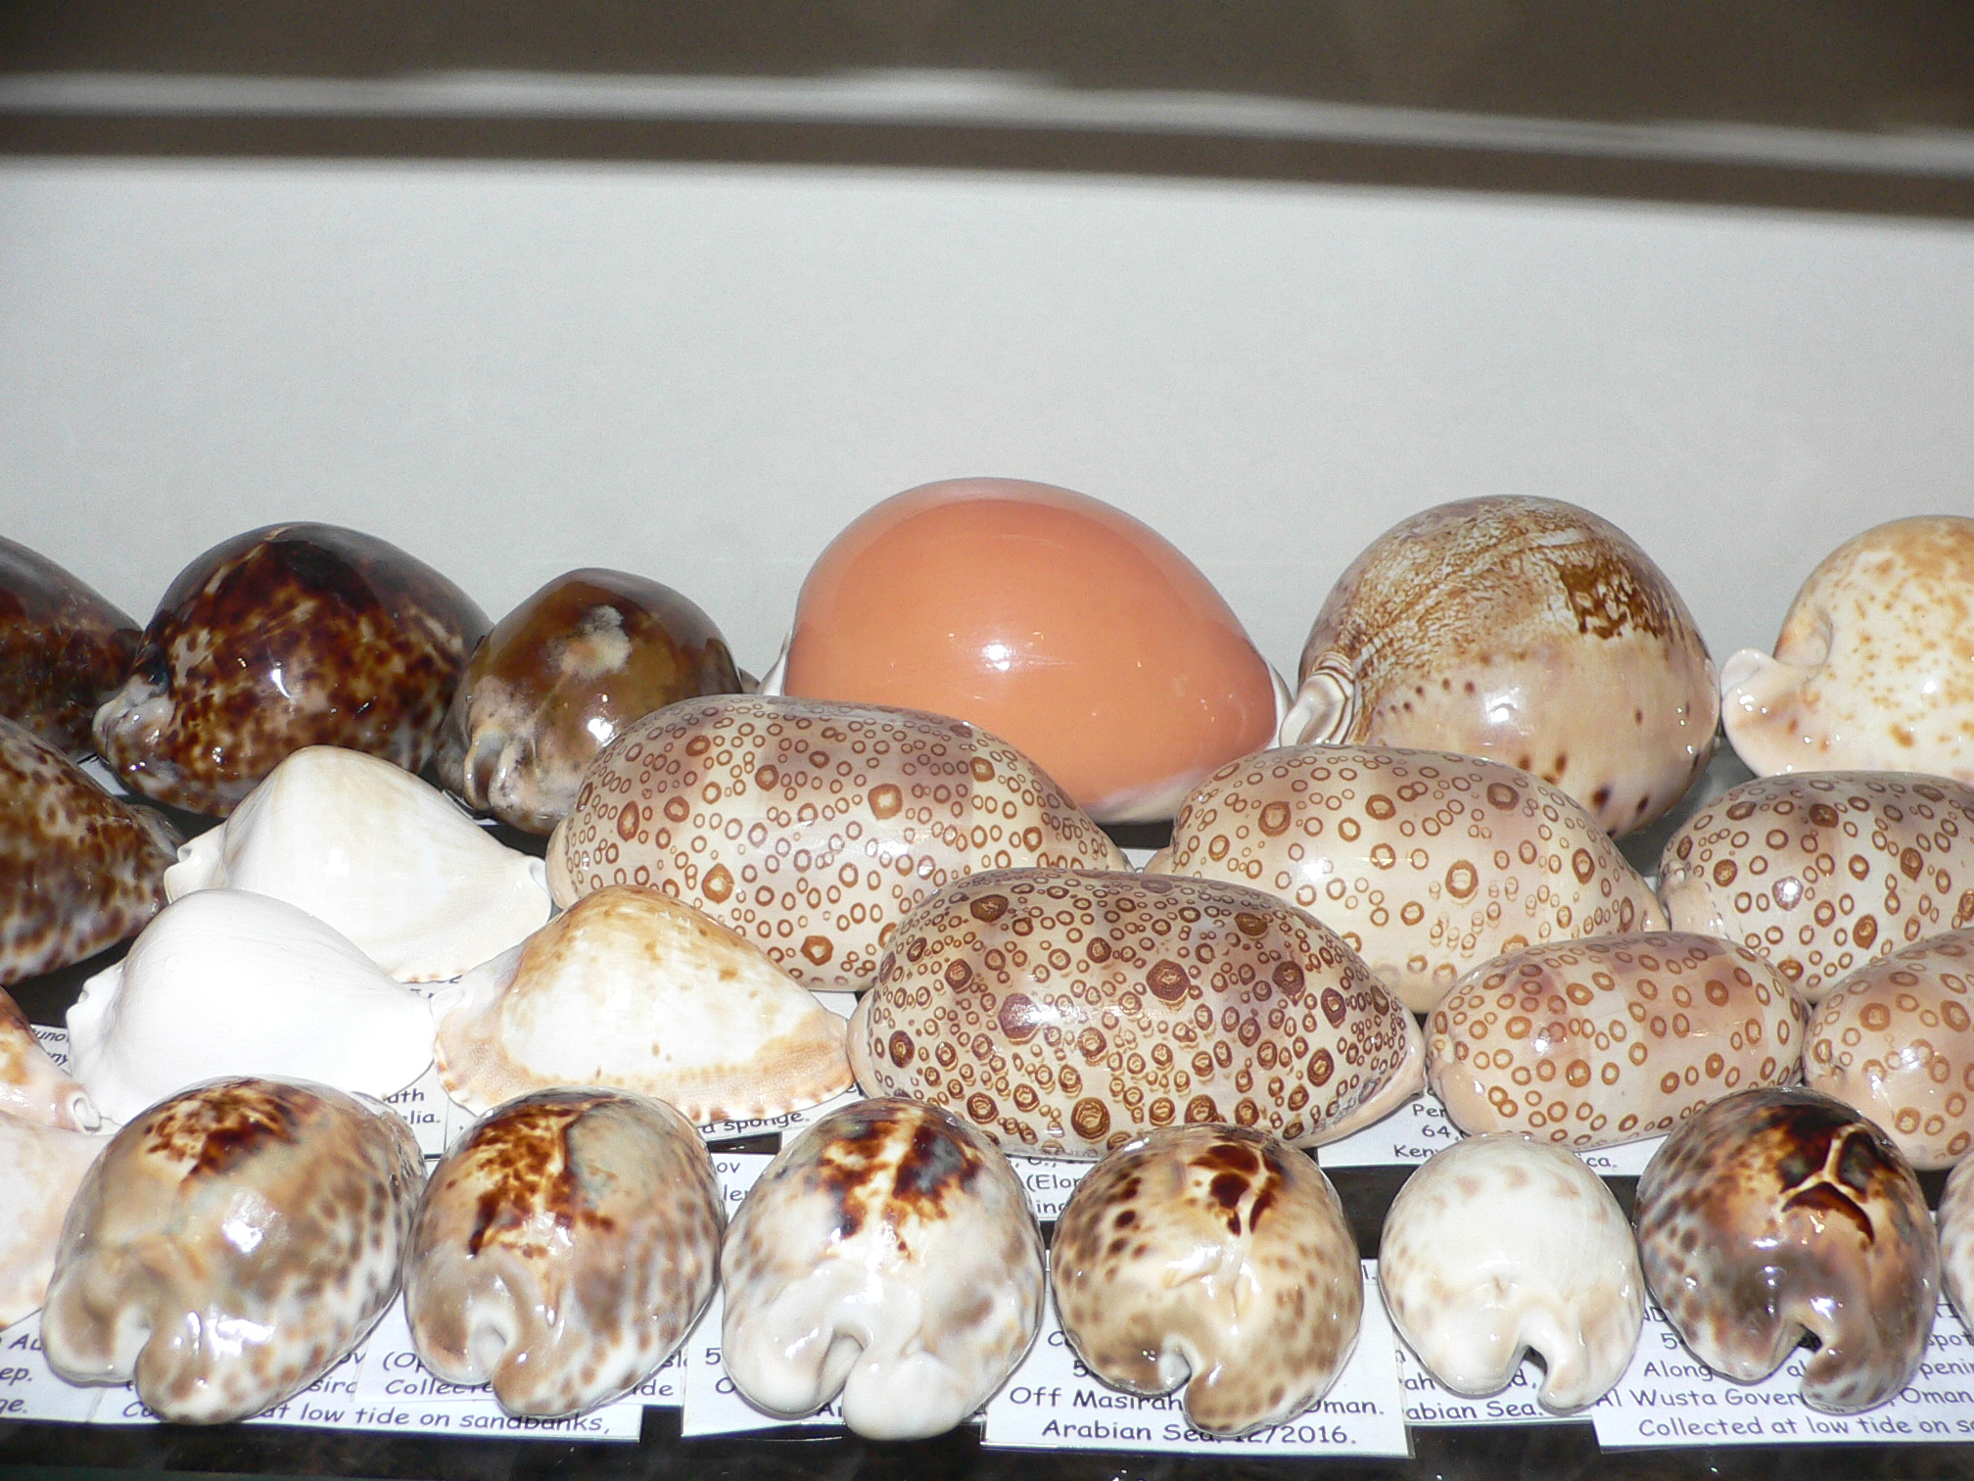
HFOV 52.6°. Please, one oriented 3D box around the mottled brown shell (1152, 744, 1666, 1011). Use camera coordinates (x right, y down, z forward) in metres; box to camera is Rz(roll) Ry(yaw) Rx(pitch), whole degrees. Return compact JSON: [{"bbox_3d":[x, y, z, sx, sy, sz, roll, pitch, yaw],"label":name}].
[{"bbox_3d":[0.074,0.022,0.355,0.090,0.042,0.051,9,26,16],"label":"mottled brown shell"}]

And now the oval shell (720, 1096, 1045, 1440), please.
[{"bbox_3d":[-0.014,0.066,0.265,0.043,0.031,0.055,3,25,2],"label":"oval shell"}]

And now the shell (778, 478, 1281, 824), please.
[{"bbox_3d":[0.007,-0.023,0.416,0.106,0.060,0.073,9,27,17],"label":"shell"}]

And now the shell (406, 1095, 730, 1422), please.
[{"bbox_3d":[-0.056,0.064,0.268,0.042,0.031,0.053,3,25,2],"label":"shell"}]

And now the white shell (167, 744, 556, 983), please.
[{"bbox_3d":[-0.117,0.018,0.363,0.070,0.036,0.046,1,26,2],"label":"white shell"}]

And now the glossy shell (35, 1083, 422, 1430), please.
[{"bbox_3d":[-0.099,0.063,0.266,0.044,0.033,0.057,7,25,12],"label":"glossy shell"}]

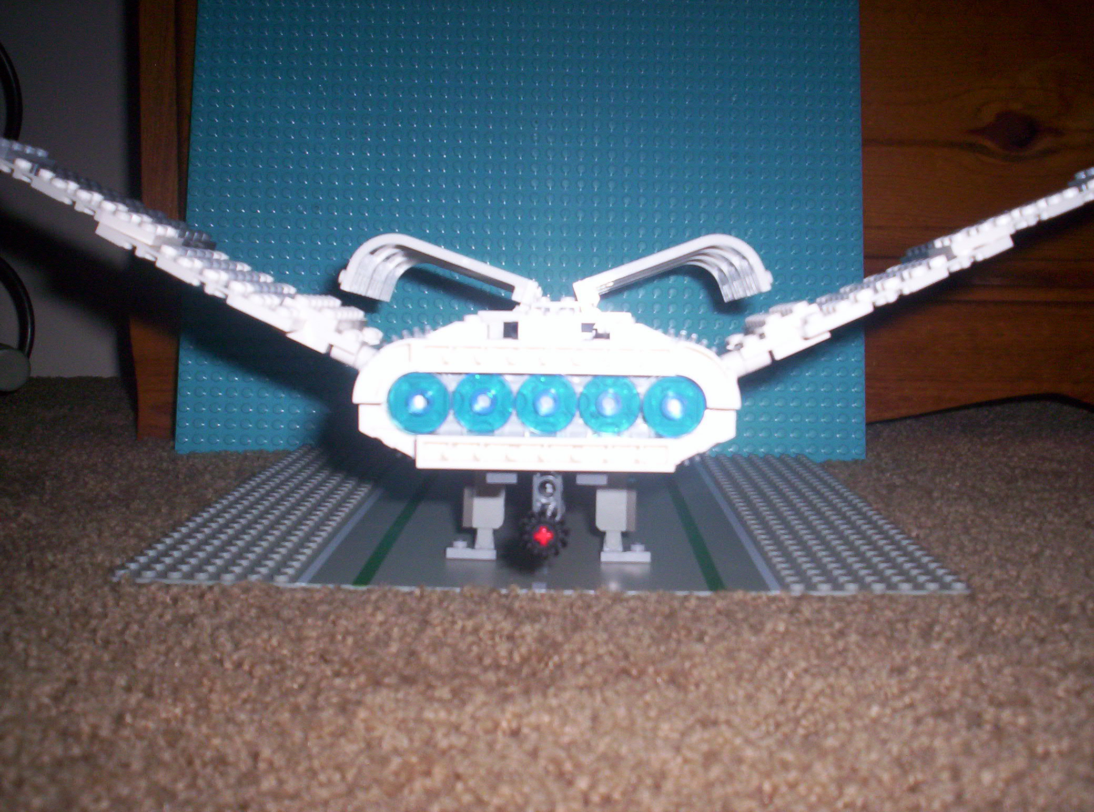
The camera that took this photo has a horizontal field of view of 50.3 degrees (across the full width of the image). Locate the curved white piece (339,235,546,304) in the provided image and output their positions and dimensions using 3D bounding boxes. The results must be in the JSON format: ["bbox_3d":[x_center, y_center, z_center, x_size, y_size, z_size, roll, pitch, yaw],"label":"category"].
[{"bbox_3d":[-0.033,-0.039,0.397,0.059,0.024,0.070,21,3,-1],"label":"curved white piece"}]

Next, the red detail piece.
[{"bbox_3d":[-0.001,0.033,0.299,0.005,0.005,0.008,1,3,0],"label":"red detail piece"}]

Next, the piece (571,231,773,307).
[{"bbox_3d":[0.040,-0.039,0.397,0.059,0.024,0.070,-20,3,1],"label":"piece"}]

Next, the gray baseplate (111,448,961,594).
[{"bbox_3d":[0.001,0.039,0.468,0.256,0.004,0.256,1,6,2],"label":"gray baseplate"}]

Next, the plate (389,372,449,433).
[{"bbox_3d":[-0.032,-0.001,0.293,0.016,0.016,0.005,1,3,0],"label":"plate"}]

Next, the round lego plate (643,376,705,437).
[{"bbox_3d":[0.032,0.000,0.293,0.016,0.016,0.005,1,3,0],"label":"round lego plate"}]

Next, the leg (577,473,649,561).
[{"bbox_3d":[0.022,0.036,0.377,0.021,0.029,0.014,1,6,2],"label":"leg"}]

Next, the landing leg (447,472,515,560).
[{"bbox_3d":[-0.021,0.035,0.379,0.021,0.029,0.014,1,6,2],"label":"landing leg"}]

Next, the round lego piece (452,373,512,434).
[{"bbox_3d":[-0.016,-0.001,0.297,0.016,0.016,0.005,1,3,0],"label":"round lego piece"}]

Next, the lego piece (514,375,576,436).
[{"bbox_3d":[0.000,0.000,0.297,0.016,0.016,0.005,1,3,0],"label":"lego piece"}]

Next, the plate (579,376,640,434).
[{"bbox_3d":[0.016,0.000,0.297,0.016,0.016,0.005,1,3,0],"label":"plate"}]

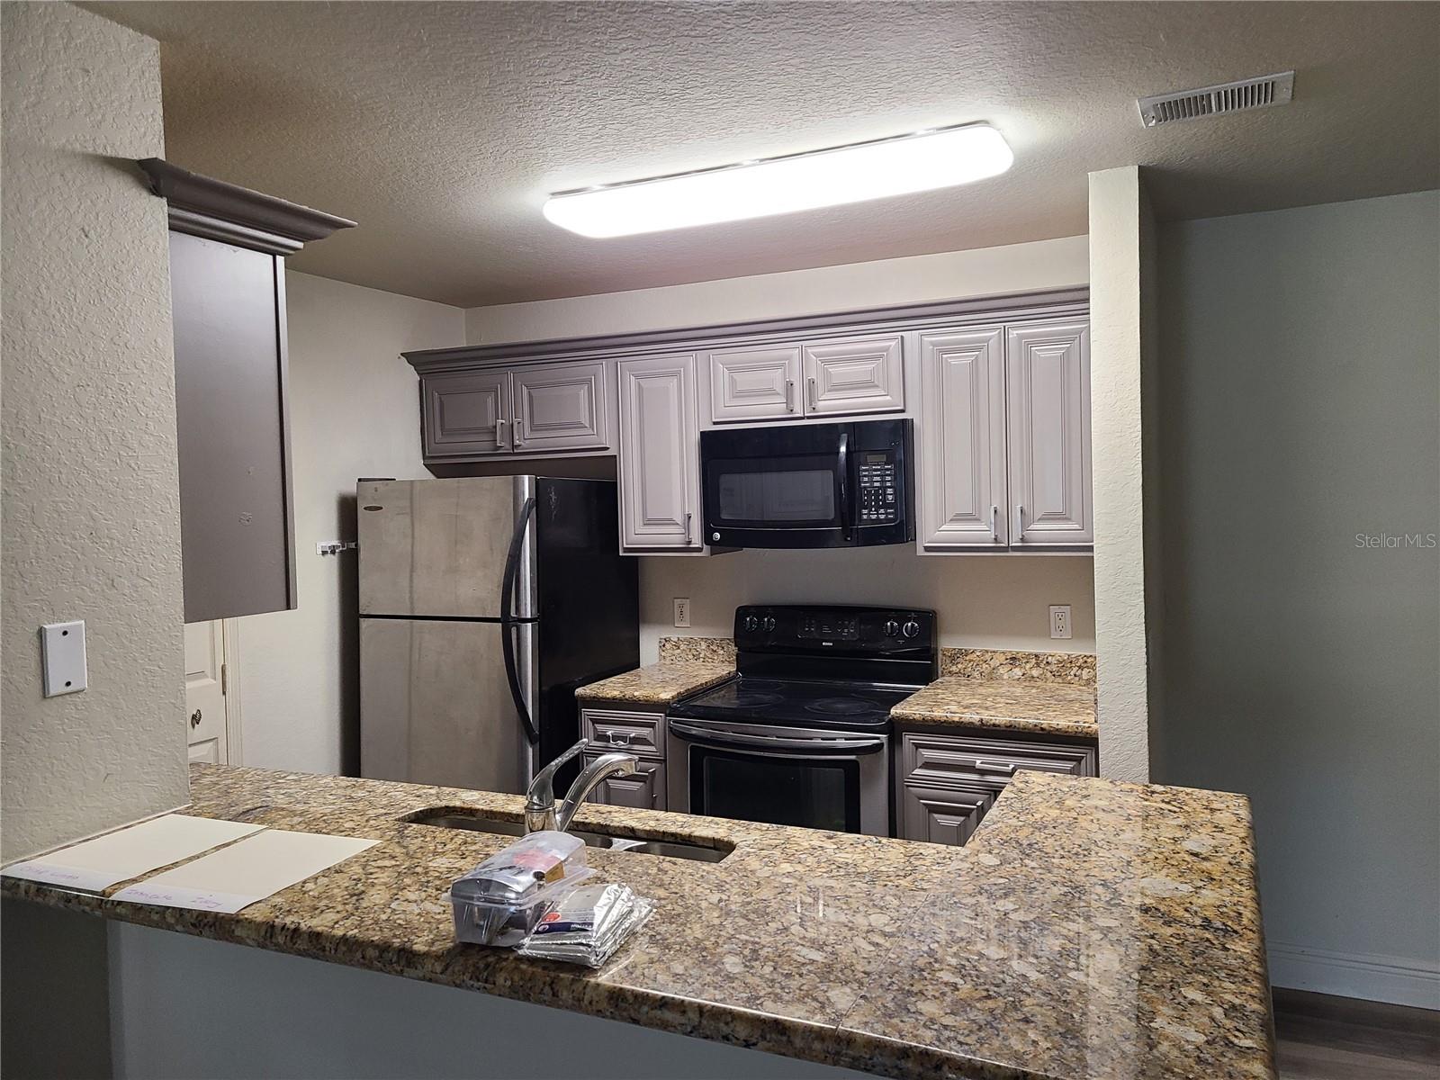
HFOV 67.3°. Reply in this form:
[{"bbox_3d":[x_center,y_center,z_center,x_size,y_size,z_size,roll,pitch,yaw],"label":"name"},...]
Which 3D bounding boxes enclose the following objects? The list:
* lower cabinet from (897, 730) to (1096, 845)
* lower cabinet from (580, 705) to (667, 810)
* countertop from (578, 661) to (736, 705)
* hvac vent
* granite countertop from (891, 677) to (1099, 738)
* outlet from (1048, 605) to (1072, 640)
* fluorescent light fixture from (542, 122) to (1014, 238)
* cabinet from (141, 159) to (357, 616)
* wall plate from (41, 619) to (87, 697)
[{"bbox_3d":[0.951,0.985,3.501,0.599,0.895,0.633,0,2,25],"label":"lower cabinet"},{"bbox_3d":[-0.183,0.992,4.023,0.370,0.895,0.633,0,2,25],"label":"lower cabinet"},{"bbox_3d":[-0.200,0.530,3.996,0.374,0.038,0.651,0,2,25],"label":"countertop"},{"bbox_3d":[1.091,-0.962,2.385,0.304,0.015,0.190,0,2,25],"label":"hvac vent"},{"bbox_3d":[0.934,0.523,3.474,0.604,0.038,0.651,0,2,25],"label":"granite countertop"},{"bbox_3d":[1.169,0.281,3.711,0.071,0.115,0.009,0,2,25],"label":"outlet"},{"bbox_3d":[0.119,-0.927,2.886,1.265,0.075,0.290,0,2,25],"label":"fluorescent light fixture"},{"bbox_3d":[-1.252,-0.260,2.312,0.855,0.825,0.425,0,2,25],"label":"cabinet"},{"bbox_3d":[-1.065,0.194,1.763,0.008,0.115,0.070,0,2,25],"label":"wall plate"}]

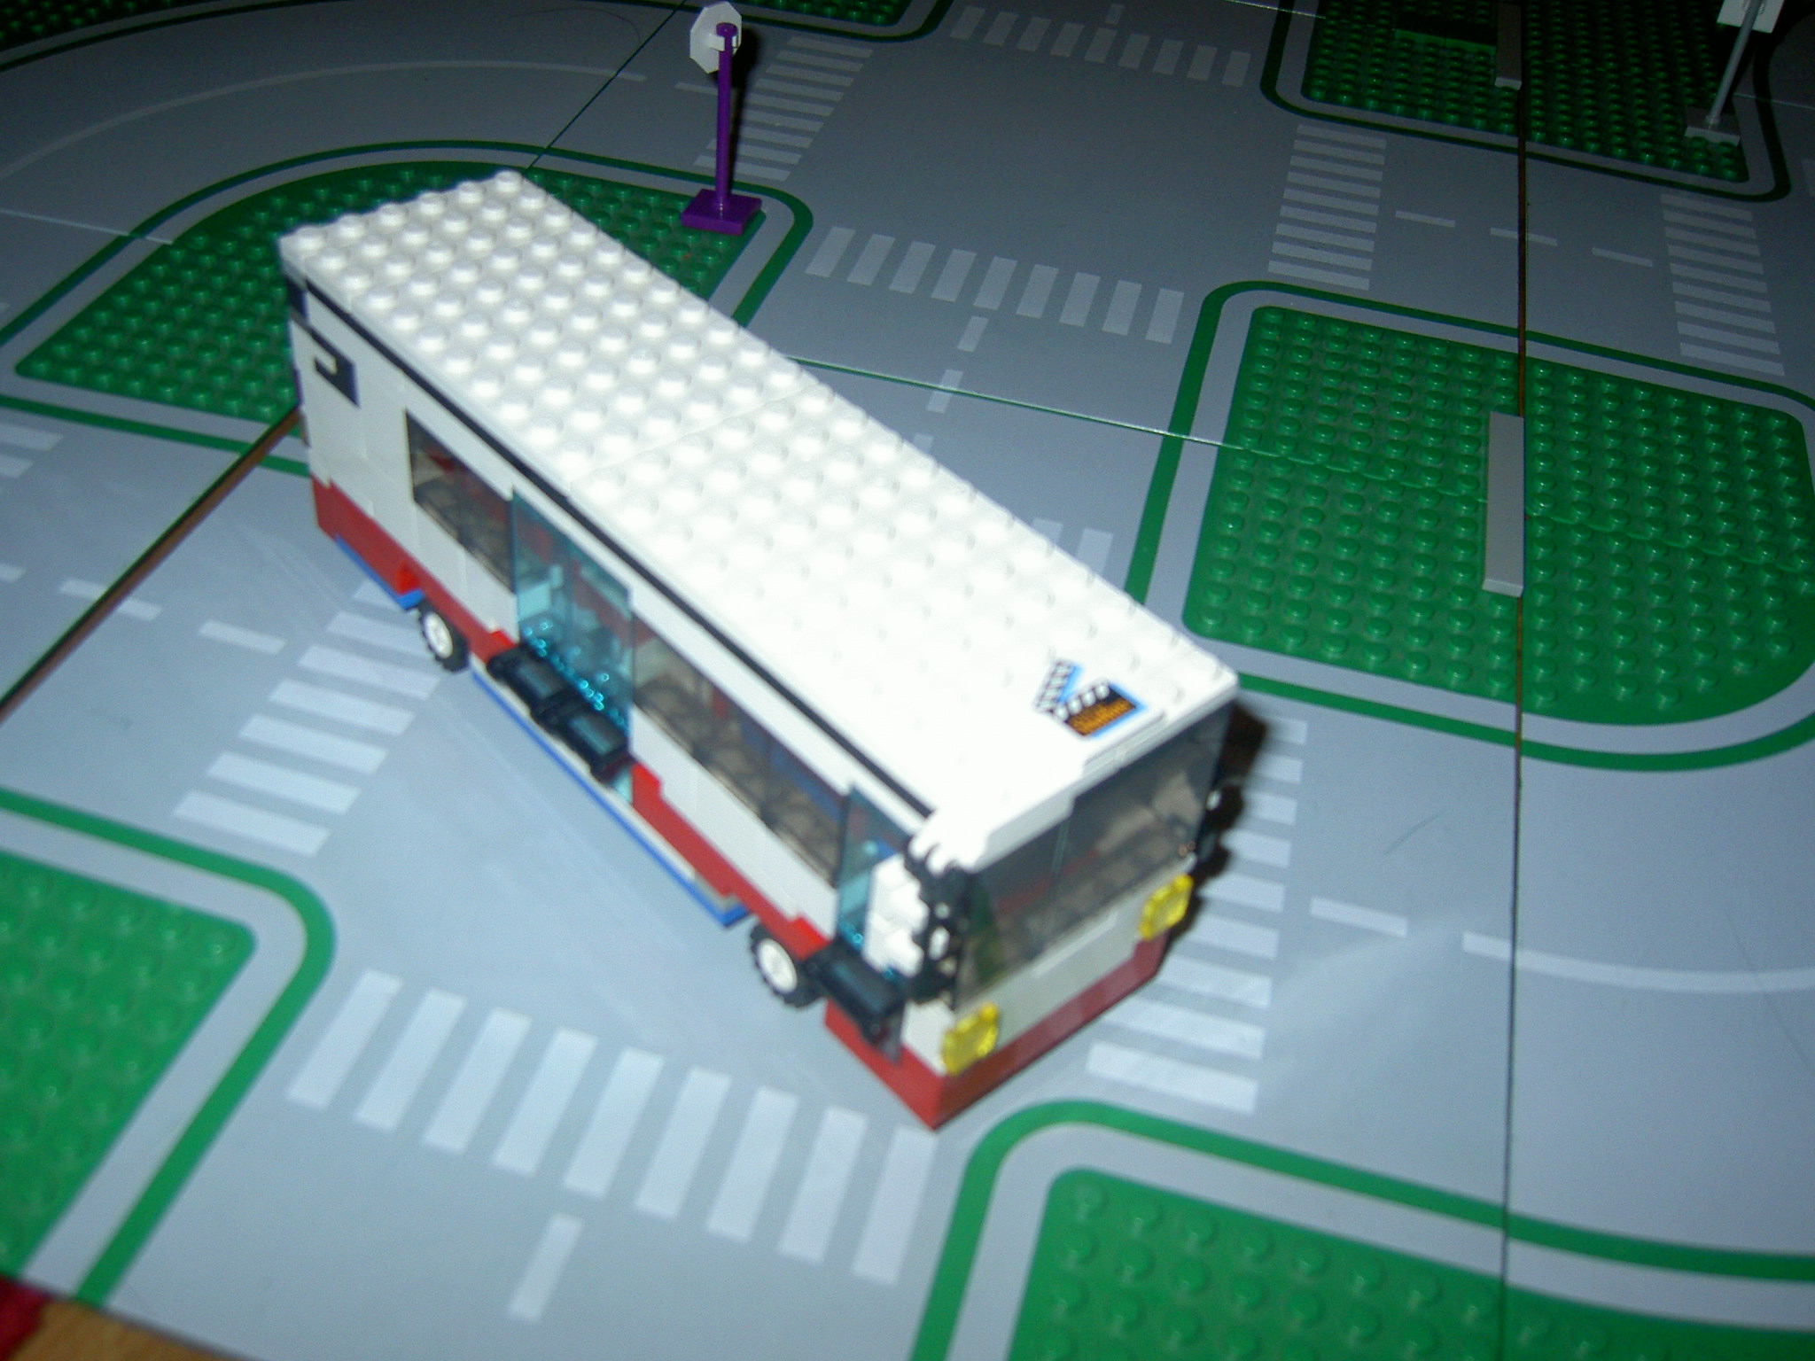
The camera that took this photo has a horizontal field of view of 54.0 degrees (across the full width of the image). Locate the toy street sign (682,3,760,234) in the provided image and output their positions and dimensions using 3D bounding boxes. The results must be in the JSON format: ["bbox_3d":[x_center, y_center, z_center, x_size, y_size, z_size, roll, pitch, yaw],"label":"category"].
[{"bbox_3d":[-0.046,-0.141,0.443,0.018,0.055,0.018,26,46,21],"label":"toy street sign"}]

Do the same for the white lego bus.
[{"bbox_3d":[-0.035,-0.013,0.294,0.051,0.069,0.178,-29,52,-32],"label":"white lego bus"}]

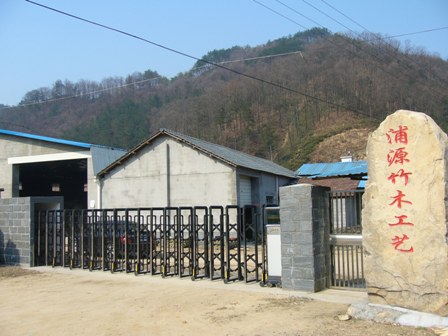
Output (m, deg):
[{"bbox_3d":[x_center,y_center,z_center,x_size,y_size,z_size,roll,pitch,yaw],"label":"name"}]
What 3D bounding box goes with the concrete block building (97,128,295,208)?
[{"bbox_3d":[0.559,1.506,32.483,8.010,5.820,20.240,-3,-5,21],"label":"concrete block building"}]

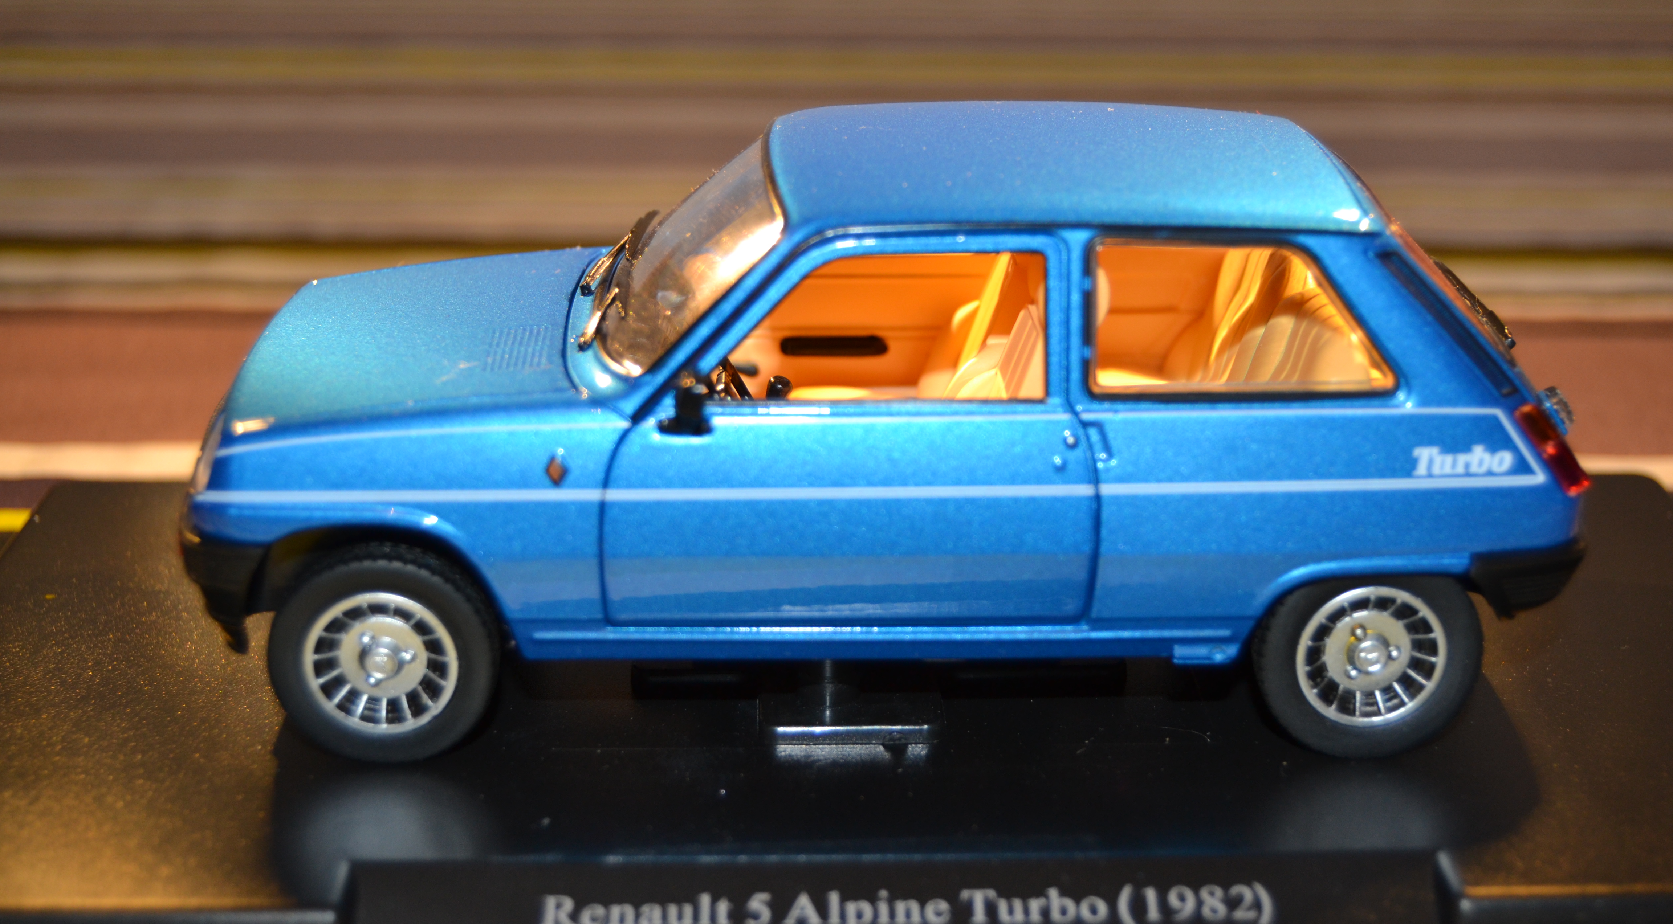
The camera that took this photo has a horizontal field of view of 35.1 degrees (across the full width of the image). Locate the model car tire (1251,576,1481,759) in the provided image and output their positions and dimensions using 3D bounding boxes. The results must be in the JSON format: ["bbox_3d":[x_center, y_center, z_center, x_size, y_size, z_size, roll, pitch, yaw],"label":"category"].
[{"bbox_3d":[0.055,0.019,0.273,0.023,0.023,0.007,0,19,-2],"label":"model car tire"}]

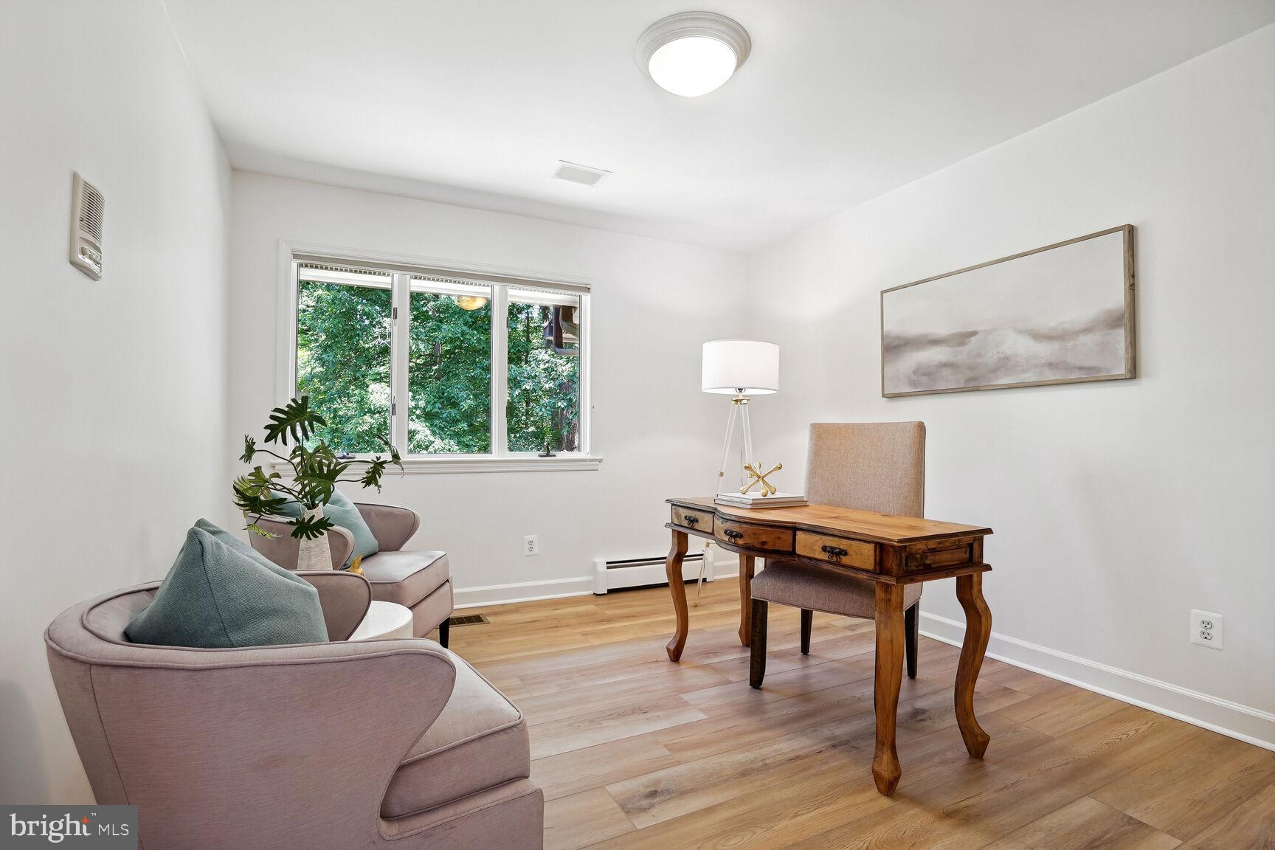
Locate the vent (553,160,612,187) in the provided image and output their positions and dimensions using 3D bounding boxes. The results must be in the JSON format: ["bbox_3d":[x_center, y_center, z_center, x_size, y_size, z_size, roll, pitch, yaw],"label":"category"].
[{"bbox_3d":[-0.295,-1.323,3.012,0.290,0.015,0.195,1,-1,-26],"label":"vent"}]

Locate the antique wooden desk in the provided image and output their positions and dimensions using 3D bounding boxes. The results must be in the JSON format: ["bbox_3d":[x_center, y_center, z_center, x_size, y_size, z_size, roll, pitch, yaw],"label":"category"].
[{"bbox_3d":[0.614,0.706,2.200,0.490,0.735,1.185,1,-1,-28],"label":"antique wooden desk"}]

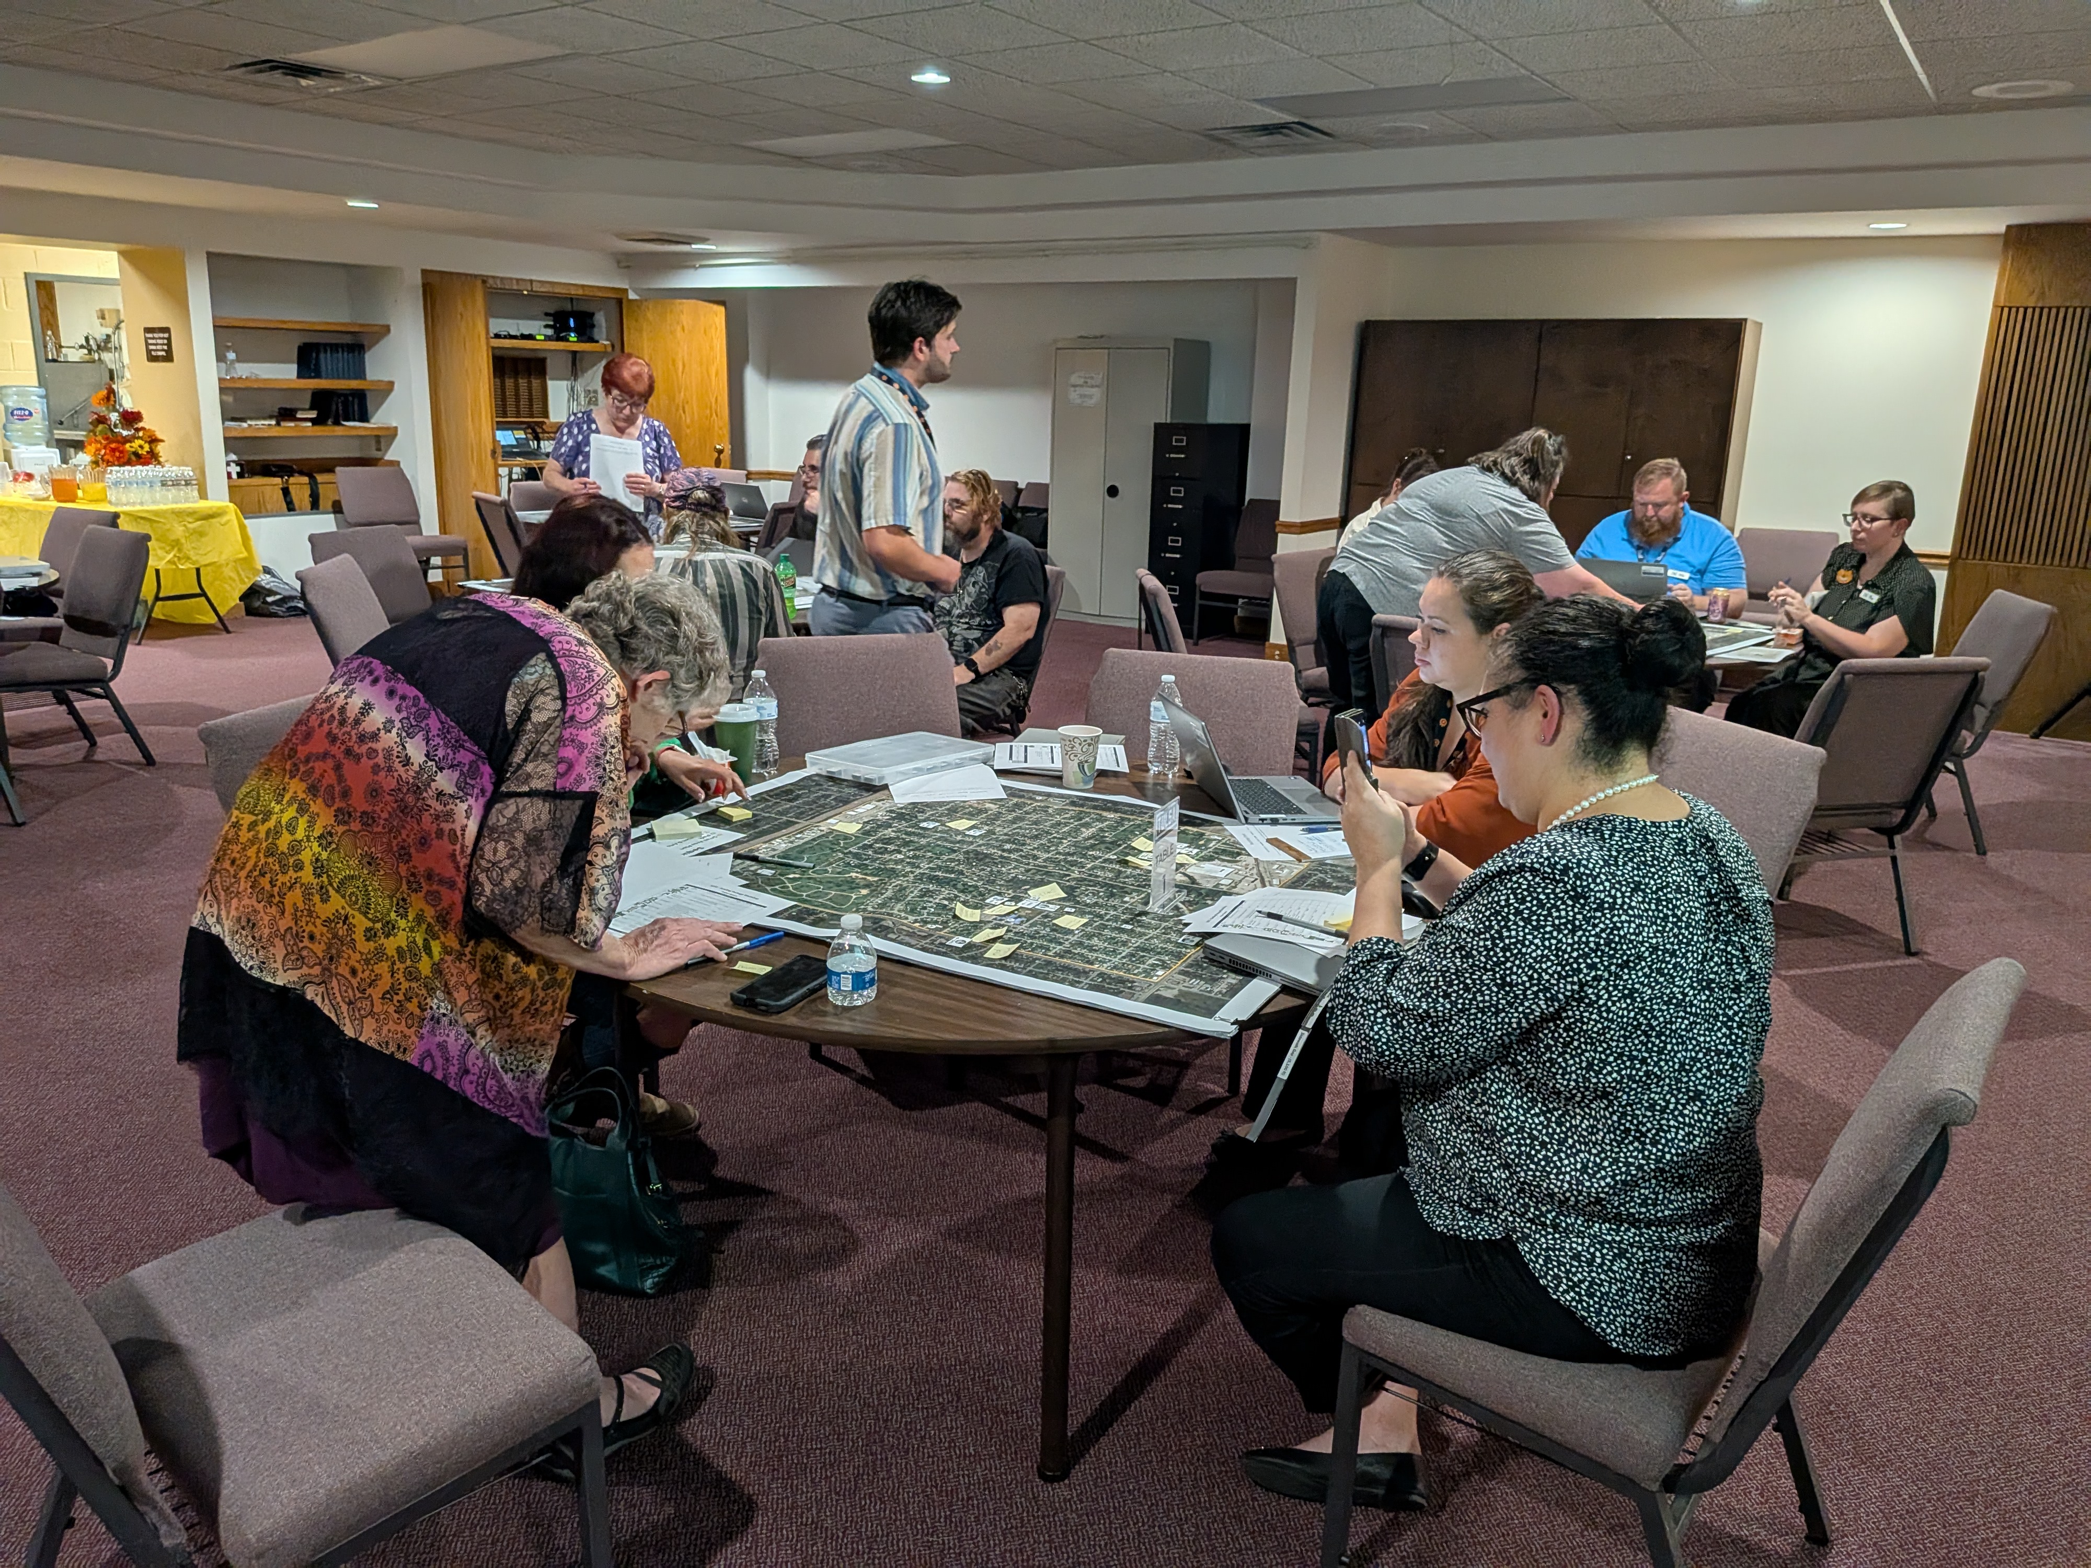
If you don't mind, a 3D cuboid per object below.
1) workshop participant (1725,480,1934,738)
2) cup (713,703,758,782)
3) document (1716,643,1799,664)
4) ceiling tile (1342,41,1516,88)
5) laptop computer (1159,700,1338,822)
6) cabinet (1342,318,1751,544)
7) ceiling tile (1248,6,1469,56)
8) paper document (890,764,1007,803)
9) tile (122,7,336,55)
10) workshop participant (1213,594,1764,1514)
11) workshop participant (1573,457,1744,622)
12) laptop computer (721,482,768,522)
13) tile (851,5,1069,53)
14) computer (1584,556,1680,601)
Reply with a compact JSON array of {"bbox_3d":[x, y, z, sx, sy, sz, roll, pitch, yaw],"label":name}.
[{"bbox_3d":[2.943,-0.470,5.448,0.800,1.300,0.550,-4,17,-18],"label":"workshop participant"},{"bbox_3d":[-0.634,-0.083,2.968,0.094,0.156,0.094,1,16,0],"label":"cup"},{"bbox_3d":[2.411,-0.440,4.931,0.216,0.003,0.280,14,20,36],"label":"document"},{"bbox_3d":[1.396,-2.659,5.347,0.600,0.020,0.600,12,19,32],"label":"ceiling tile"},{"bbox_3d":[0.412,-0.059,2.868,0.308,0.201,0.295,-1,16,-10],"label":"laptop computer"},{"bbox_3d":[2.831,-1.671,8.359,2.030,1.880,0.500,12,19,32],"label":"cabinet"},{"bbox_3d":[1.052,-2.532,4.859,0.605,0.020,0.605,12,19,32],"label":"ceiling tile"},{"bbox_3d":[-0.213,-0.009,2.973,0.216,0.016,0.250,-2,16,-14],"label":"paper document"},{"bbox_3d":[-2.995,-2.765,5.319,0.600,0.020,0.600,11,18,32],"label":"tile"},{"bbox_3d":[0.604,0.447,1.935,0.750,1.320,0.570,11,18,30],"label":"workshop participant"},{"bbox_3d":[2.378,-0.602,5.707,0.660,1.300,0.800,7,16,19],"label":"workshop participant"},{"bbox_3d":[-1.596,-1.589,8.050,0.330,0.210,0.300,15,20,40],"label":"laptop computer"},{"bbox_3d":[-0.295,-2.610,5.011,0.600,0.020,0.600,12,19,32],"label":"tile"},{"bbox_3d":[2.222,-0.782,5.636,0.330,0.215,0.280,6,16,14],"label":"computer"}]

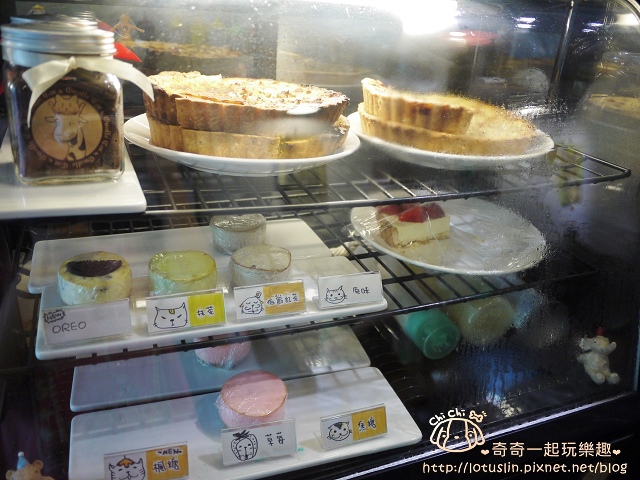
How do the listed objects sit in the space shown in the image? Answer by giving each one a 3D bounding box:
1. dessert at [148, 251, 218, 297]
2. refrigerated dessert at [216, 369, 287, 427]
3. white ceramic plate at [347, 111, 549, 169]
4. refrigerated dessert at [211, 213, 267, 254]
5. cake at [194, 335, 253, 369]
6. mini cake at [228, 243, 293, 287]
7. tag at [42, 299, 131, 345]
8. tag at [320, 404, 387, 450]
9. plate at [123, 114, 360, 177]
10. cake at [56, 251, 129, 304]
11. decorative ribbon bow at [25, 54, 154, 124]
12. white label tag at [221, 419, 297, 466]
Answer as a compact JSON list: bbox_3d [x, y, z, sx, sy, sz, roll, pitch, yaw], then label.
[{"bbox_3d":[-0.138,0.041,0.528,0.067,0.033,0.067,-5,27,-19],"label":"dessert"},{"bbox_3d":[-0.066,0.167,0.525,0.067,0.033,0.067,4,25,-2],"label":"refrigerated dessert"},{"bbox_3d":[0.162,-0.131,0.672,0.262,0.027,0.262,4,25,-2],"label":"white ceramic plate"},{"bbox_3d":[-0.101,-0.008,0.644,0.064,0.030,0.064,-5,27,-19],"label":"refrigerated dessert"},{"bbox_3d":[-0.102,0.106,0.550,0.057,0.027,0.057,-5,27,-19],"label":"cake"},{"bbox_3d":[-0.055,0.029,0.493,0.056,0.027,0.056,-5,27,-19],"label":"mini cake"},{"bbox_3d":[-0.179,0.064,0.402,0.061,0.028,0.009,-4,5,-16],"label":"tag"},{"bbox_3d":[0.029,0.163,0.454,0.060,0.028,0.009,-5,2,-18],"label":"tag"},{"bbox_3d":[-0.085,-0.115,0.598,0.263,0.027,0.263,-5,27,-19],"label":"plate"},{"bbox_3d":[-0.227,0.038,0.528,0.066,0.029,0.066,-5,27,-19],"label":"cake"},{"bbox_3d":[-0.182,-0.119,0.411,0.098,0.056,0.035,-5,27,-19],"label":"decorative ribbon bow"},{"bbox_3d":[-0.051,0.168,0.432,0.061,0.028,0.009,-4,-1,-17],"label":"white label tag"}]

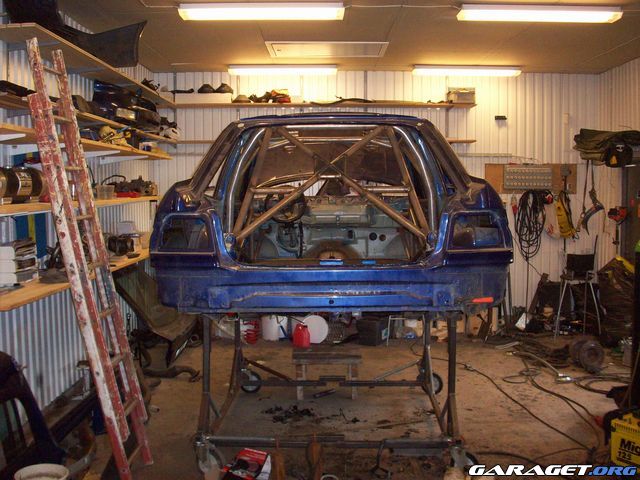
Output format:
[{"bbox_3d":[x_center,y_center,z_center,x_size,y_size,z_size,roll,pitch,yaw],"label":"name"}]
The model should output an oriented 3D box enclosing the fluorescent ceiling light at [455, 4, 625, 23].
[{"bbox_3d":[1.652,-1.711,5.189,1.240,0.090,0.190,0,5,1],"label":"fluorescent ceiling light"}]

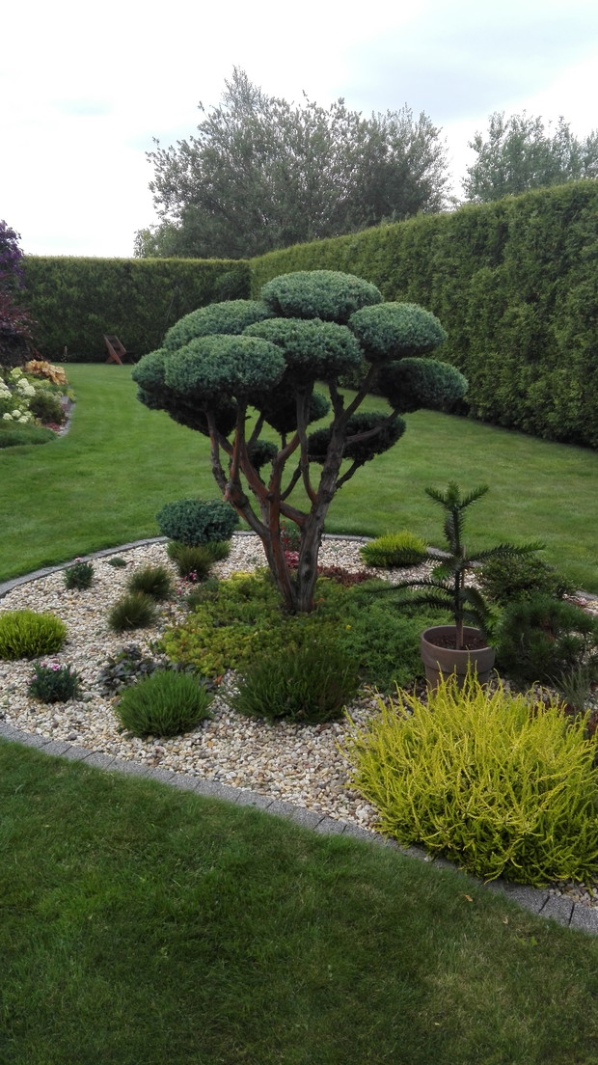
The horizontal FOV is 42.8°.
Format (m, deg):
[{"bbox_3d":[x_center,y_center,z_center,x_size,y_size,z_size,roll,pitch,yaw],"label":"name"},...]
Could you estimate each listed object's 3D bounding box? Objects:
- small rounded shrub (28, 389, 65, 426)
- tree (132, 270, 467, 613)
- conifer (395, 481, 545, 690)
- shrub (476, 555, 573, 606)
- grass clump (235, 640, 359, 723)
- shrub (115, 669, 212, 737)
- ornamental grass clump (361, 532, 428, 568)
[{"bbox_3d":[-3.518,-1.765,10.620,0.511,0.482,0.486,1,16,0],"label":"small rounded shrub"},{"bbox_3d":[0.000,-0.419,3.905,1.680,1.725,1.545,1,16,0],"label":"tree"},{"bbox_3d":[0.664,0.243,3.115,0.680,0.910,0.620,1,16,0],"label":"conifer"},{"bbox_3d":[1.289,0.245,4.308,0.525,0.256,0.499,1,16,0],"label":"shrub"},{"bbox_3d":[-0.013,0.573,3.118,0.522,0.260,0.496,1,16,0],"label":"grass clump"},{"bbox_3d":[-0.528,0.642,2.974,0.379,0.196,0.367,1,16,0],"label":"shrub"},{"bbox_3d":[0.622,0.085,4.935,0.435,0.198,0.413,1,16,0],"label":"ornamental grass clump"}]

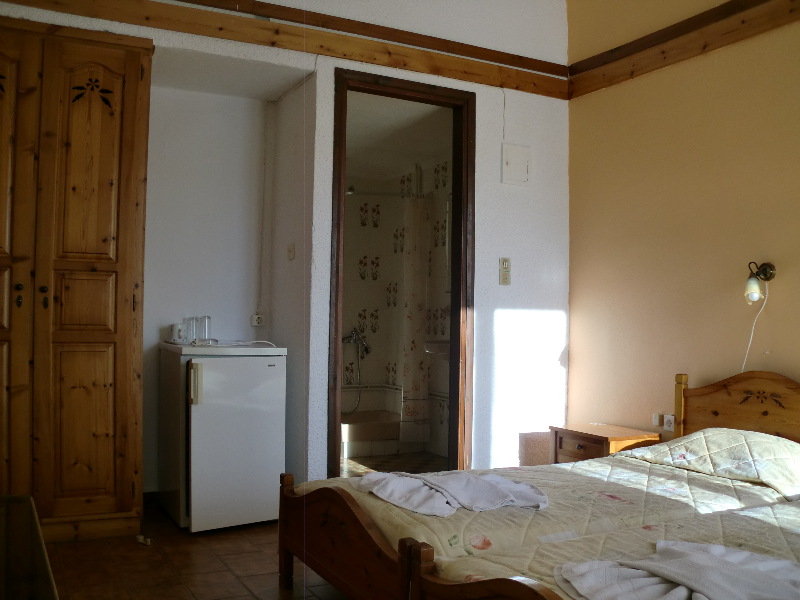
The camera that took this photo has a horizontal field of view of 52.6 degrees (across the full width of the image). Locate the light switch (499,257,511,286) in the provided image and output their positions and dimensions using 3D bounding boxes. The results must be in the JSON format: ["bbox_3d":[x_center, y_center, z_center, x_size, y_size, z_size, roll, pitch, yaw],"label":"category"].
[{"bbox_3d":[0.607,-0.162,4.608,0.083,0.151,0.022,1,-1,-28],"label":"light switch"}]

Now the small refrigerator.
[{"bbox_3d":[-0.927,0.667,4.221,0.530,0.859,0.626,1,-1,-28],"label":"small refrigerator"}]

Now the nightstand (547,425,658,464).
[{"bbox_3d":[1.064,0.902,4.252,0.340,0.451,0.462,1,-1,-28],"label":"nightstand"}]

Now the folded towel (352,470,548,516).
[{"bbox_3d":[0.173,0.616,2.649,0.510,0.066,0.434,1,-1,-28],"label":"folded towel"}]

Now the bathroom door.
[{"bbox_3d":[0.006,-0.029,4.370,0.859,2.284,0.146,1,-1,-28],"label":"bathroom door"}]

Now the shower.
[{"bbox_3d":[-0.355,0.534,6.114,0.227,0.670,0.151,1,-1,-28],"label":"shower"}]

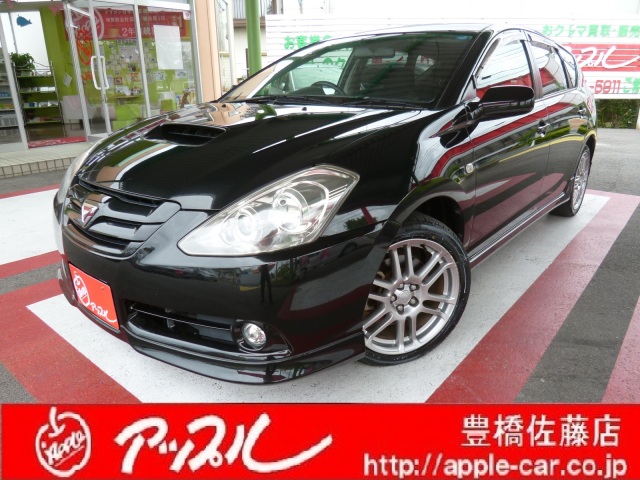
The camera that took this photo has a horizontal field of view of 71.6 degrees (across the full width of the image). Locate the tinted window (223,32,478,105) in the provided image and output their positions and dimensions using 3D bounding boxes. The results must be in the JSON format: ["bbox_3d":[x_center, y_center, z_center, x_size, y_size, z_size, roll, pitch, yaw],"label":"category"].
[{"bbox_3d":[0.168,-0.966,2.420,1.400,0.150,0.900,14,49,38],"label":"tinted window"}]

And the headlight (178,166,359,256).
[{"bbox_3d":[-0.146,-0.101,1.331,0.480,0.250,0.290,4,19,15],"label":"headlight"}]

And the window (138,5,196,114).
[{"bbox_3d":[-2.921,-3.374,8.816,0.060,2.307,1.119,17,25,42],"label":"window"}]

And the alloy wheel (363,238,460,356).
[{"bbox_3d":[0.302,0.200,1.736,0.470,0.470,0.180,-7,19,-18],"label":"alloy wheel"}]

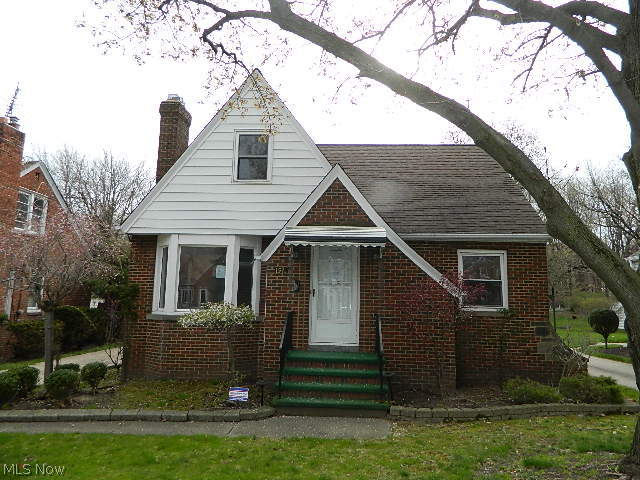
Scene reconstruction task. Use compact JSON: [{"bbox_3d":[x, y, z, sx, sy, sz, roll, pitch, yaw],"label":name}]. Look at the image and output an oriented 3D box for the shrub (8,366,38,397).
[{"bbox_3d":[-4.975,2.353,7.758,0.522,0.446,0.500,1,-8,3],"label":"shrub"}]

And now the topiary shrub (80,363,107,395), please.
[{"bbox_3d":[-3.934,2.387,8.027,0.465,0.503,0.440,1,-8,3],"label":"topiary shrub"}]

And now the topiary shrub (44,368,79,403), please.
[{"bbox_3d":[-4.144,2.307,7.413,0.563,0.476,0.540,1,-8,3],"label":"topiary shrub"}]

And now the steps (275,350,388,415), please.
[{"bbox_3d":[0.235,2.406,8.013,1.790,0.755,2.010,1,-8,4],"label":"steps"}]

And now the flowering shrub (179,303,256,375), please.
[{"bbox_3d":[-2.000,1.979,8.987,1.539,1.513,1.150,1,-8,3],"label":"flowering shrub"}]

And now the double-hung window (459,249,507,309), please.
[{"bbox_3d":[3.603,0.885,10.215,1.080,1.355,0.120,1,-8,4],"label":"double-hung window"}]

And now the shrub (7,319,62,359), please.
[{"bbox_3d":[-7.487,2.577,12.117,1.524,1.021,0.900,1,-8,4],"label":"shrub"}]

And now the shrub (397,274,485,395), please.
[{"bbox_3d":[2.288,1.697,8.578,1.575,2.266,1.200,1,-8,3],"label":"shrub"}]

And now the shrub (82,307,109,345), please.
[{"bbox_3d":[-7.592,2.907,15.517,1.004,1.333,1.000,1,-8,4],"label":"shrub"}]

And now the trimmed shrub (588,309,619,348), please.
[{"bbox_3d":[11.491,3.586,18.736,1.176,1.604,1.200,1,-8,4],"label":"trimmed shrub"}]

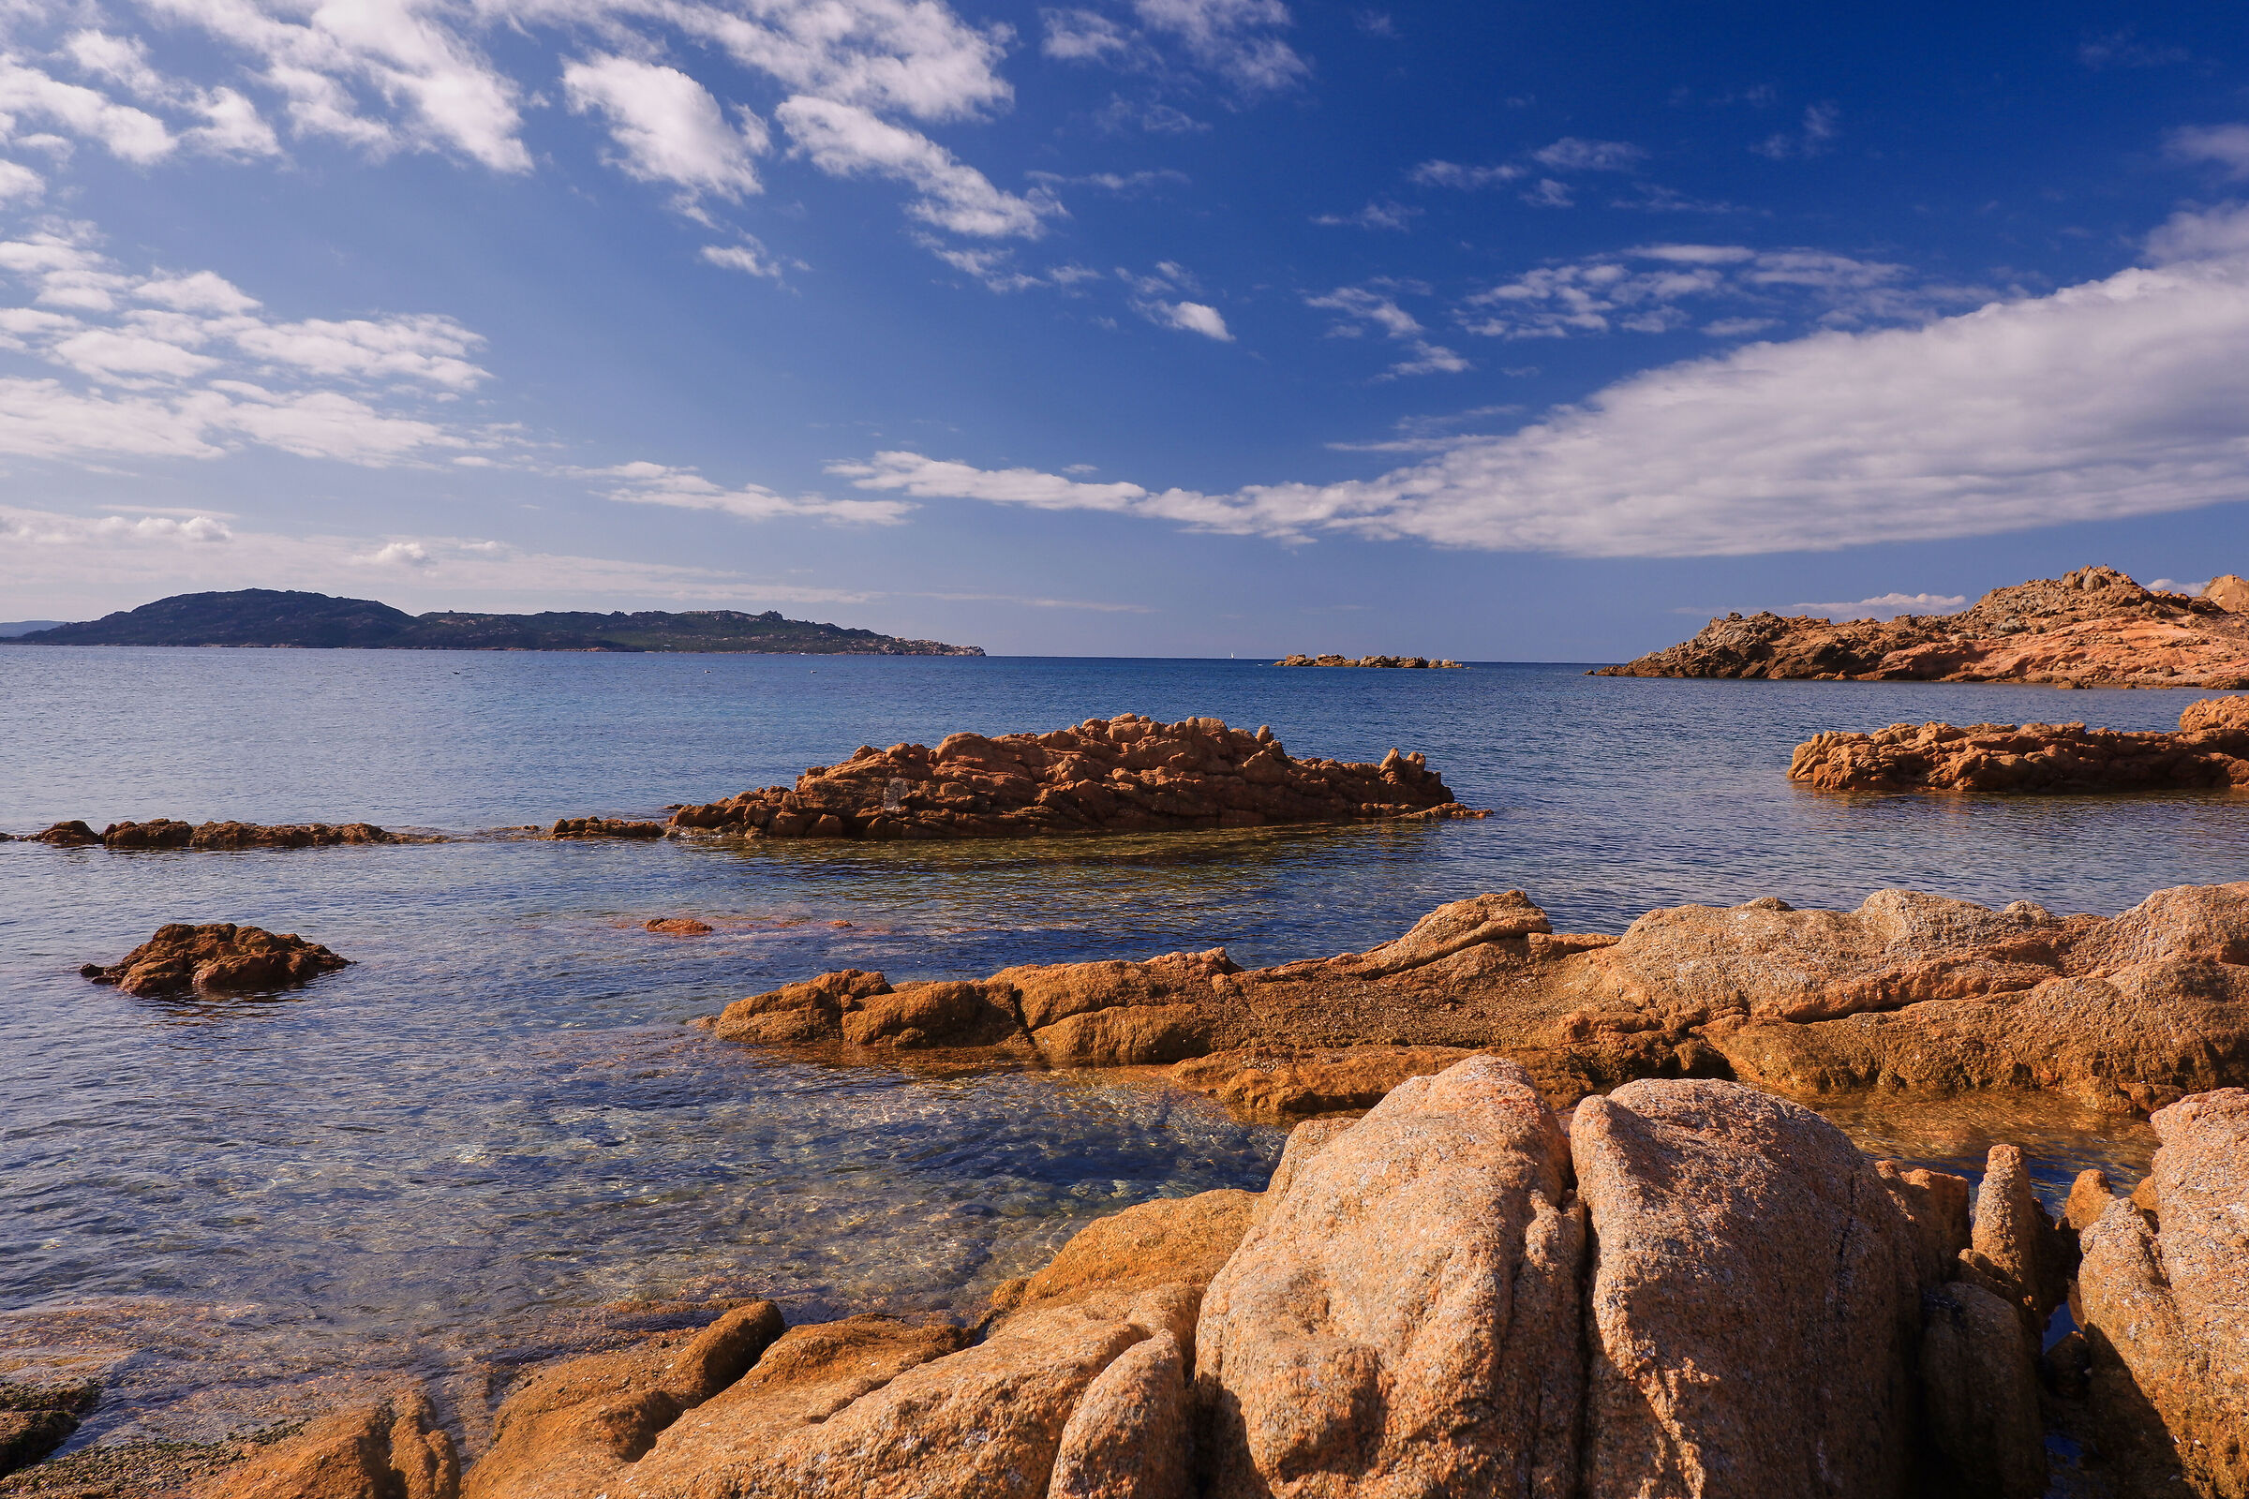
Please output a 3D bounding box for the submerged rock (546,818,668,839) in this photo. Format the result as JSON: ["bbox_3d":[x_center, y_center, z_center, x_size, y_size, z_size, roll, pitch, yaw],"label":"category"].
[{"bbox_3d":[-7.250,1.093,21.100,1.600,0.350,0.800,0,4,-10],"label":"submerged rock"}]

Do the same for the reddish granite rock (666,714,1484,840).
[{"bbox_3d":[-0.750,0.263,24.700,12.700,1.800,4.500,0,4,-13],"label":"reddish granite rock"}]

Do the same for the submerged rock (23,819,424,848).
[{"bbox_3d":[-11.900,1.086,19.900,5.000,0.400,1.100,0,4,-3],"label":"submerged rock"}]

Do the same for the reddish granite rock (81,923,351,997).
[{"bbox_3d":[-7.300,1.599,12.000,2.050,0.450,1.500,0,4,-4],"label":"reddish granite rock"}]

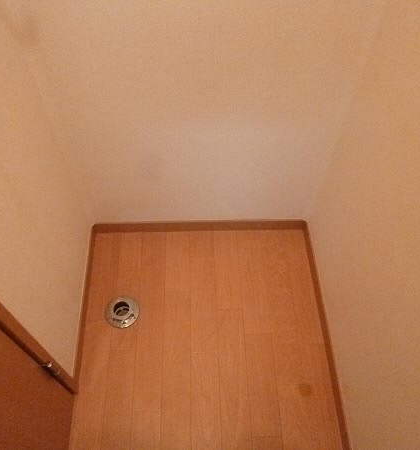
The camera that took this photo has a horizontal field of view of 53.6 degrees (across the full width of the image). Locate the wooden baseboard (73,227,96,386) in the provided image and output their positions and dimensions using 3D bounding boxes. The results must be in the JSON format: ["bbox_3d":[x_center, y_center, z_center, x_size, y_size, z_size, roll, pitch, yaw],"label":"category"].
[{"bbox_3d":[-0.370,0.215,1.225,0.011,0.058,0.482,-2,57,-4],"label":"wooden baseboard"}]

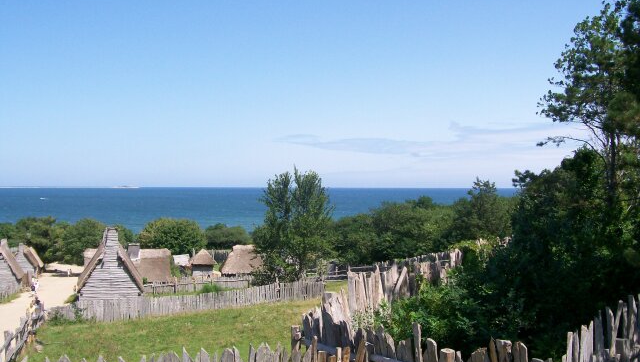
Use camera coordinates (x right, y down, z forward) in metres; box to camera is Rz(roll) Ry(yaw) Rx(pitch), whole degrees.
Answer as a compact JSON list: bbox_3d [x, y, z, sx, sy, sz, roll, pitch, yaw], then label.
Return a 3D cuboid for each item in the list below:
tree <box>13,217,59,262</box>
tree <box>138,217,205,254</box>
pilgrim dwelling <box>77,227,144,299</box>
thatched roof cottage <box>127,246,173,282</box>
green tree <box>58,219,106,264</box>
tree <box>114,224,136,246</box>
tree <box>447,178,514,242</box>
[{"bbox_3d":[-66.252,13.856,155.000,11.640,10.710,9.900,0,-1,-23],"label":"tree"},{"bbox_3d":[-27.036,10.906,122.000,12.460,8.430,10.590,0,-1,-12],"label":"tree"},{"bbox_3d":[-15.533,6.047,49.115,4.500,5.650,6.600,0,-1,-19],"label":"pilgrim dwelling"},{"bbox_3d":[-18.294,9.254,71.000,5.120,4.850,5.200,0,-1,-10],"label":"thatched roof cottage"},{"bbox_3d":[-55.307,13.972,155.000,13.040,10.950,11.080,0,-1,-20],"label":"green tree"},{"bbox_3d":[-46.342,13.739,155.000,7.680,7.680,7.680,0,-1,-17],"label":"tree"},{"bbox_3d":[18.085,3.718,75.000,7.660,8.230,6.510,0,-1,14],"label":"tree"}]

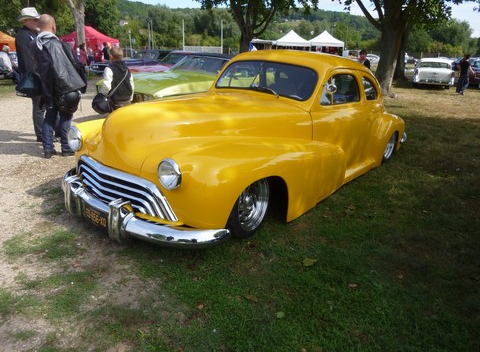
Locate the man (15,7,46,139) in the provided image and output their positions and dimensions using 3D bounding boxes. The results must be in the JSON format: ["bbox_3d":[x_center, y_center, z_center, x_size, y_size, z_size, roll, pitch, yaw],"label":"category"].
[{"bbox_3d":[-2.932,-1.387,5.074,0.380,1.880,0.520,15,23,35],"label":"man"}]

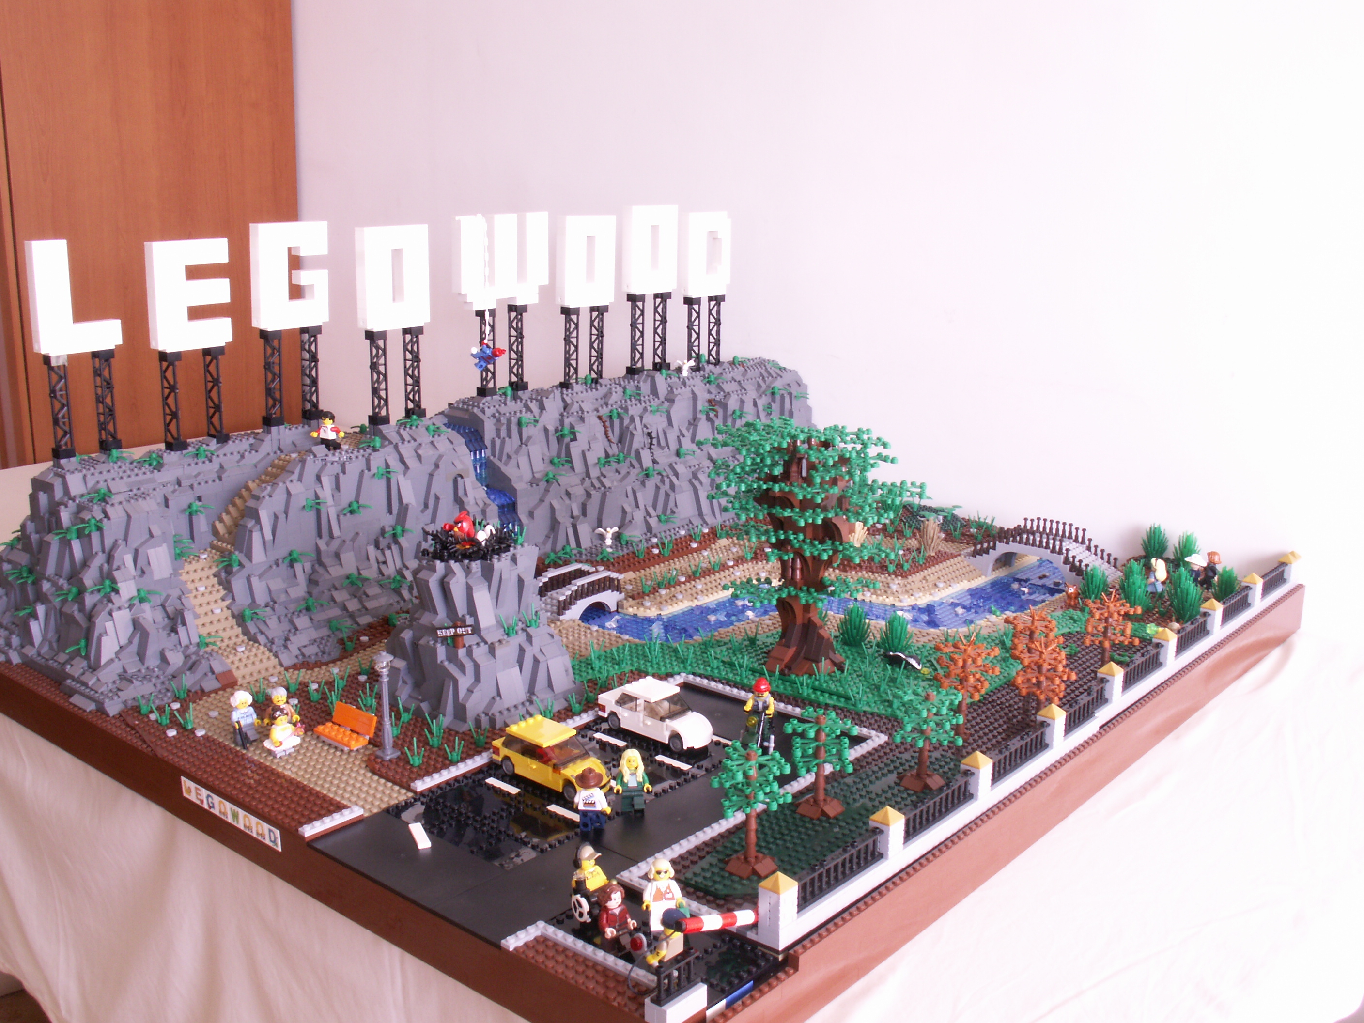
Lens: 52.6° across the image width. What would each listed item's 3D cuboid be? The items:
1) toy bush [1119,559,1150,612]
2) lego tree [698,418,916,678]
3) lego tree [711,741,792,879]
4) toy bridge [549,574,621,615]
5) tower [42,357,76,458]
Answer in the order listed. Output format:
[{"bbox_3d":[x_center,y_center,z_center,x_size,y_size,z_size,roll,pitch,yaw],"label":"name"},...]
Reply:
[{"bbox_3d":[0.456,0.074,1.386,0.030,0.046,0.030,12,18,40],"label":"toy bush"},{"bbox_3d":[0.107,0.032,1.198,0.175,0.213,0.175,0,14,0],"label":"lego tree"},{"bbox_3d":[0.044,0.186,0.866,0.049,0.080,0.049,0,14,0],"label":"lego tree"},{"bbox_3d":[-0.107,0.083,1.389,0.047,0.041,0.095,12,18,40],"label":"toy bridge"},{"bbox_3d":[-0.579,-0.097,1.282,0.016,0.096,0.016,12,18,39],"label":"tower"}]

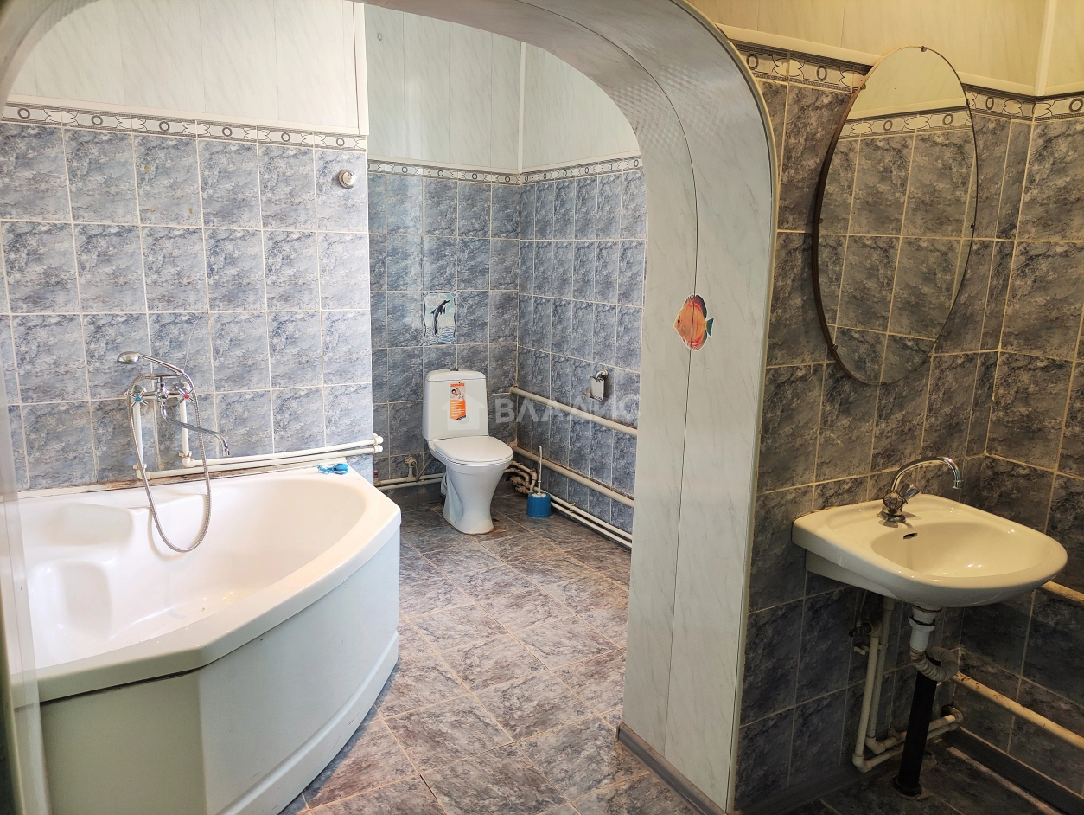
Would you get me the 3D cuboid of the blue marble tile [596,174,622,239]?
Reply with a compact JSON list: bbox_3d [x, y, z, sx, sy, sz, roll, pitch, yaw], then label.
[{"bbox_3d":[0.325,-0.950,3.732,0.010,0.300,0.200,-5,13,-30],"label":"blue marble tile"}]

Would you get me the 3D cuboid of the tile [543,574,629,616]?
[{"bbox_3d":[0.197,0.801,3.339,0.300,0.010,0.300,-5,13,-30],"label":"tile"}]

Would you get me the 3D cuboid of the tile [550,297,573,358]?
[{"bbox_3d":[0.108,-0.431,4.205,0.010,0.300,0.200,-5,13,-30],"label":"tile"}]

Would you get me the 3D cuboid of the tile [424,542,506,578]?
[{"bbox_3d":[-0.366,0.720,3.698,0.300,0.010,0.300,-5,13,-30],"label":"tile"}]

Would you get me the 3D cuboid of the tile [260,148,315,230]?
[{"bbox_3d":[-0.952,-0.821,2.942,0.200,0.300,0.010,-5,13,-28],"label":"tile"}]

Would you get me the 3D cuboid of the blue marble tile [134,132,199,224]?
[{"bbox_3d":[-1.307,-0.791,2.749,0.200,0.300,0.010,-5,13,-29],"label":"blue marble tile"}]

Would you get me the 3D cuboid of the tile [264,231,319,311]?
[{"bbox_3d":[-0.957,-0.523,3.001,0.200,0.300,0.010,-5,13,-27],"label":"tile"}]

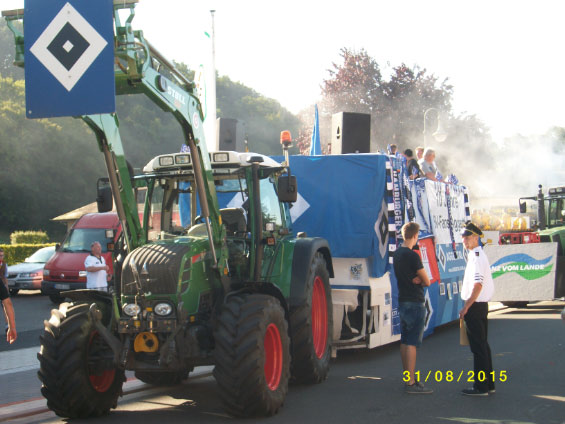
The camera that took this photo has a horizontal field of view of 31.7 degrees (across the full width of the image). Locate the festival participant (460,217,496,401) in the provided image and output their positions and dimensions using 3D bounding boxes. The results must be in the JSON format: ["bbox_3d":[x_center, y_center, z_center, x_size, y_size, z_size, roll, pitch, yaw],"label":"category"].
[{"bbox_3d":[2.070,1.017,10.600,0.400,1.820,0.500,-1,-2,-18],"label":"festival participant"}]

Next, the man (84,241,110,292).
[{"bbox_3d":[-3.706,1.467,20.000,0.420,1.750,0.520,-3,-2,44],"label":"man"}]

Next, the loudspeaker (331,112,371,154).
[{"bbox_3d":[0.963,-1.090,14.000,0.410,0.620,0.380,1,-2,-22],"label":"loudspeaker"}]

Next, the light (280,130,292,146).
[{"bbox_3d":[0.048,-0.872,11.900,0.130,0.190,0.130,-2,-2,16],"label":"light"}]

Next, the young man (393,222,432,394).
[{"bbox_3d":[1.378,1.017,10.600,0.380,1.810,0.480,0,-2,-35],"label":"young man"}]

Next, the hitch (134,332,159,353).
[{"bbox_3d":[-1.256,1.206,9.200,0.220,0.190,0.150,-2,-2,16],"label":"hitch"}]

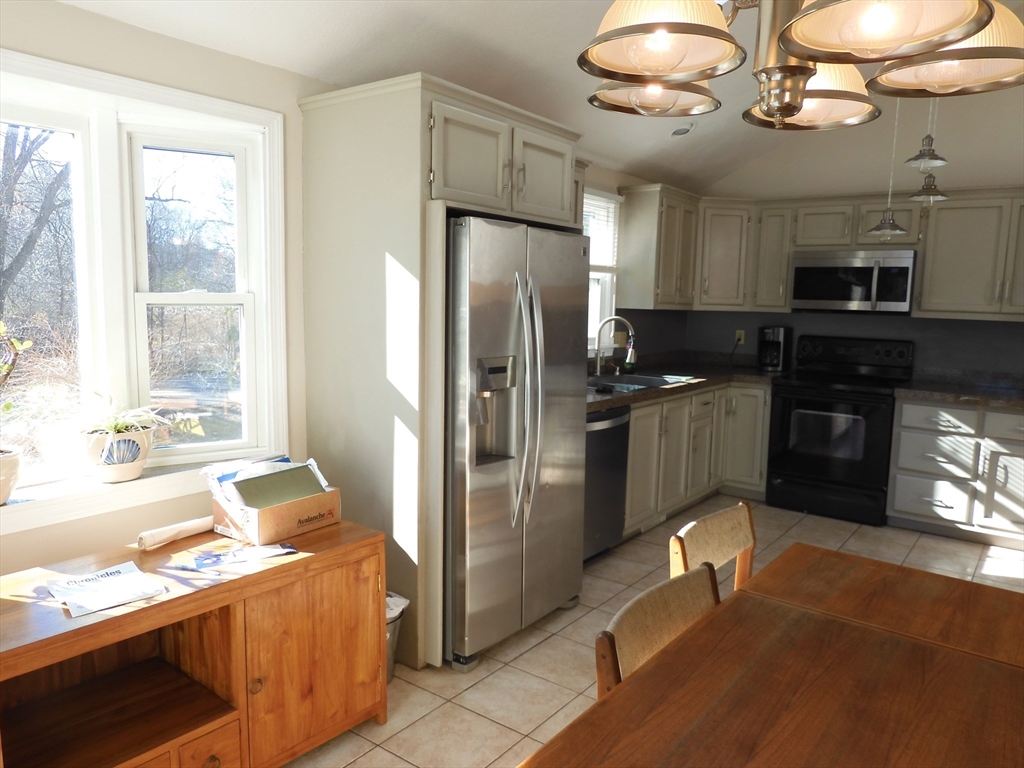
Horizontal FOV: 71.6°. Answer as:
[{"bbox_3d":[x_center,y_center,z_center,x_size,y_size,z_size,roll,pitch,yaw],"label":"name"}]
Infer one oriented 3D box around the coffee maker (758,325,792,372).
[{"bbox_3d":[2.019,-0.267,5.442,0.185,0.335,0.240,6,8,37],"label":"coffee maker"}]

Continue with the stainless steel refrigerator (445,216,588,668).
[{"bbox_3d":[-0.228,0.193,3.195,0.864,1.741,0.825,6,8,37],"label":"stainless steel refrigerator"}]

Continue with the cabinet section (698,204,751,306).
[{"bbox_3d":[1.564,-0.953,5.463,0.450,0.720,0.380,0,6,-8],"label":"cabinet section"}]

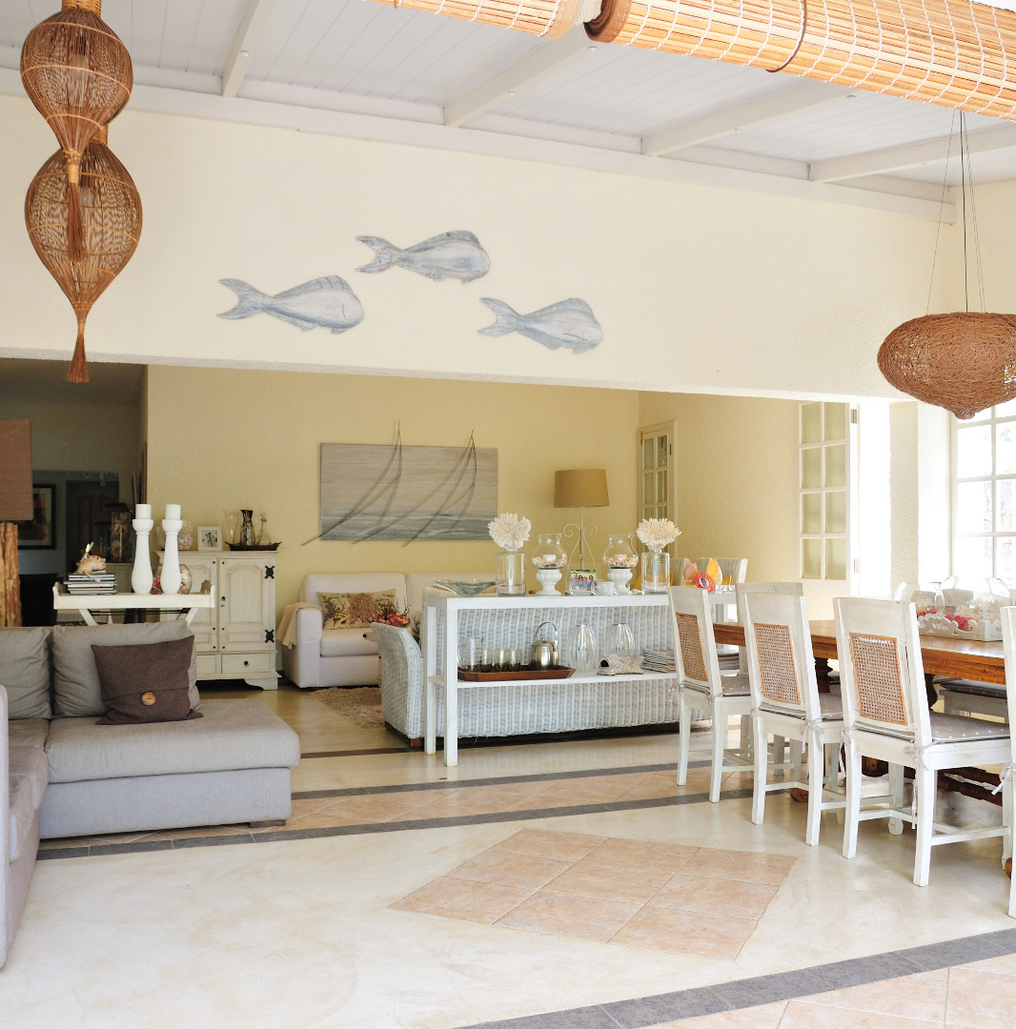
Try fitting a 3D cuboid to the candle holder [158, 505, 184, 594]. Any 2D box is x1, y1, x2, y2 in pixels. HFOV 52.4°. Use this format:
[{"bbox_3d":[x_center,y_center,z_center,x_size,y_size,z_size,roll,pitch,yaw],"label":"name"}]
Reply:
[{"bbox_3d":[-1.913,0.199,5.855,0.131,0.515,0.131,1,-2,-21],"label":"candle holder"}]

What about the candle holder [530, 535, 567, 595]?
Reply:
[{"bbox_3d":[0.229,0.281,5.910,0.215,0.346,0.215,0,-2,0],"label":"candle holder"}]

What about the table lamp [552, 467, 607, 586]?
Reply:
[{"bbox_3d":[0.679,0.118,9.650,0.508,1.087,0.508,0,-2,0],"label":"table lamp"}]

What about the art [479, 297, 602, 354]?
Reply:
[{"bbox_3d":[0.214,-1.150,6.199,0.798,0.327,0.046,1,-2,-21],"label":"art"}]

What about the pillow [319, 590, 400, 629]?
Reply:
[{"bbox_3d":[-1.376,0.873,9.421,0.660,0.380,0.140,1,-24,-20],"label":"pillow"}]

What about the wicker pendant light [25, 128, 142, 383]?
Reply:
[{"bbox_3d":[-1.442,-0.893,3.511,0.368,0.897,0.368,1,-2,-21],"label":"wicker pendant light"}]

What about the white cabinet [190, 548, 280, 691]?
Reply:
[{"bbox_3d":[-2.406,0.877,8.532,0.983,1.123,0.450,1,-2,-20],"label":"white cabinet"}]

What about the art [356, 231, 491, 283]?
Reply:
[{"bbox_3d":[-0.461,-1.474,5.802,0.776,0.296,0.025,1,-2,-20],"label":"art"}]

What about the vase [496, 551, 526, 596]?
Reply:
[{"bbox_3d":[0.015,0.323,5.672,0.160,0.239,0.160,0,-2,0],"label":"vase"}]

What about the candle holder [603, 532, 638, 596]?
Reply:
[{"bbox_3d":[0.647,0.284,5.907,0.201,0.346,0.201,0,-2,0],"label":"candle holder"}]

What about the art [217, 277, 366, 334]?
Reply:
[{"bbox_3d":[-1.151,-1.145,5.533,0.778,0.312,0.025,1,-2,-20],"label":"art"}]

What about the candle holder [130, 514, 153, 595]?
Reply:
[{"bbox_3d":[-1.783,0.205,5.036,0.104,0.369,0.104,1,-2,-20],"label":"candle holder"}]

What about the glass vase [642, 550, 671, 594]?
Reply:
[{"bbox_3d":[0.885,0.340,6.157,0.172,0.253,0.172,1,-2,-21],"label":"glass vase"}]

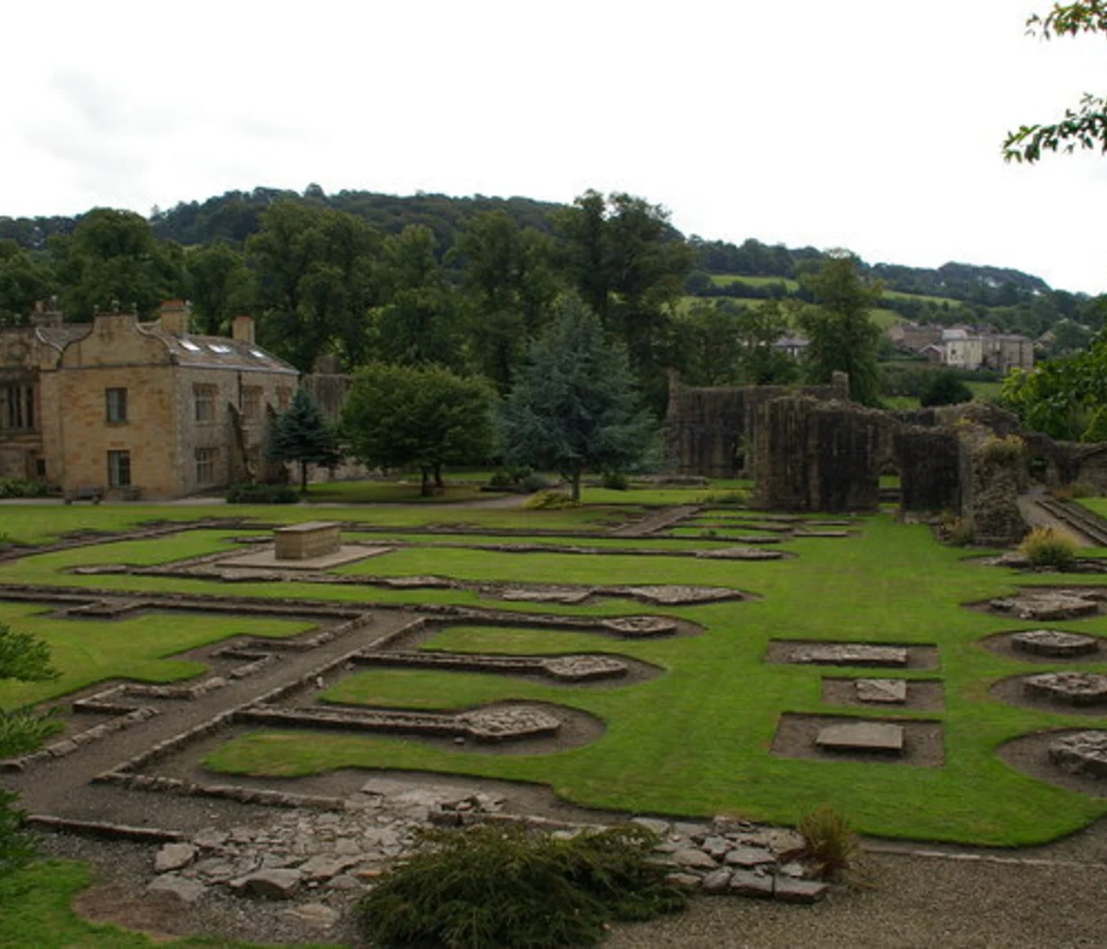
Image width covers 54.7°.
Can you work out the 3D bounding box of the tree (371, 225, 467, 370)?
[{"bbox_3d":[-13.570,-12.430,105.230,9.740,24.070,9.740,-1,4,0],"label":"tree"}]

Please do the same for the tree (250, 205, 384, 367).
[{"bbox_3d":[-23.180,-12.970,102.180,12.620,25.770,11.990,-1,4,0],"label":"tree"}]

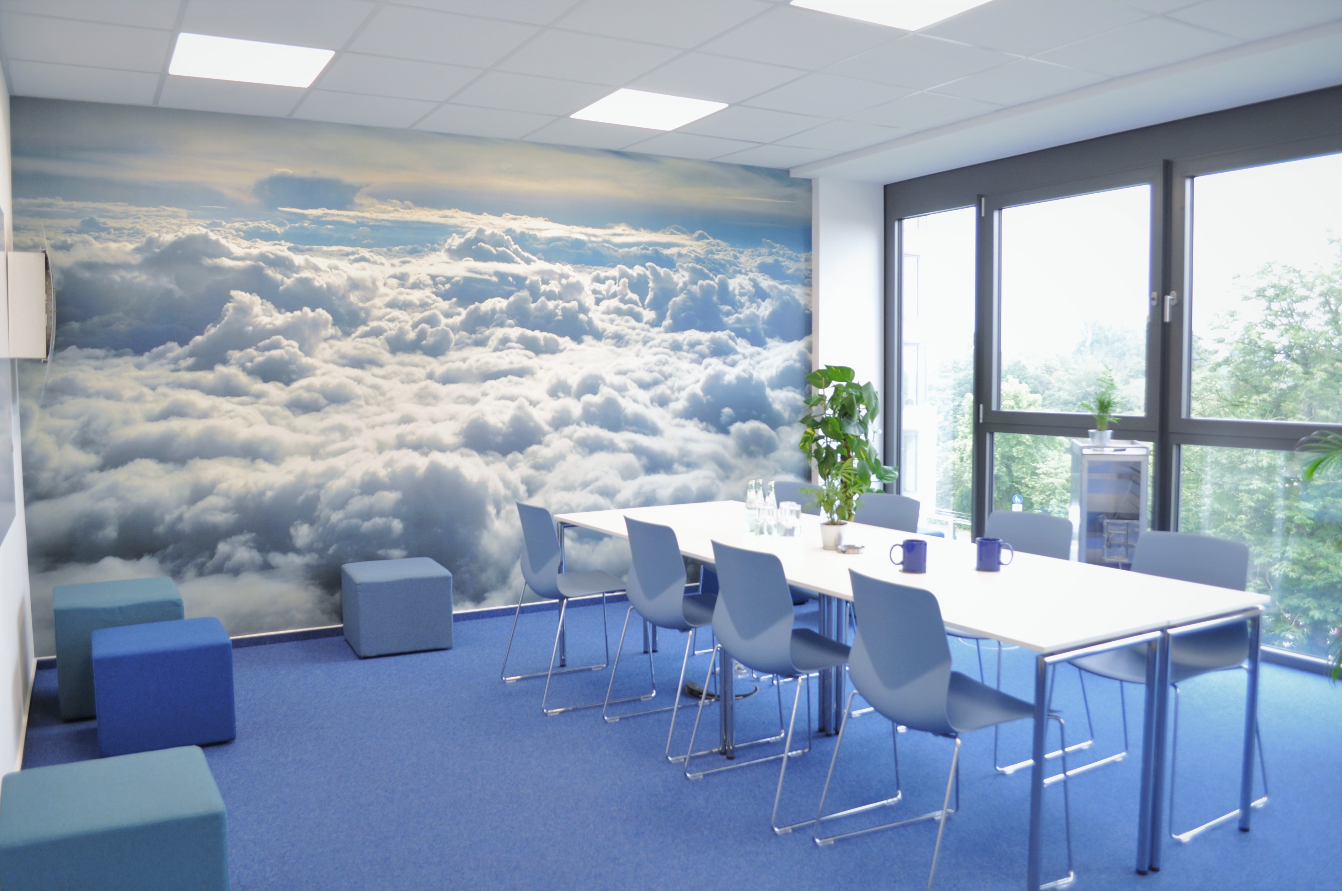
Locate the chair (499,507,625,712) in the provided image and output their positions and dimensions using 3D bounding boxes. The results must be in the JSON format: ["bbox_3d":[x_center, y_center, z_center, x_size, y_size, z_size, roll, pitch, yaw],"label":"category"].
[{"bbox_3d":[-0.404,0.670,4.416,0.542,0.837,0.492,-2,5,-24],"label":"chair"}]

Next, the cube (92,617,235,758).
[{"bbox_3d":[-2.007,0.942,3.976,0.466,0.384,0.449,-3,5,-30],"label":"cube"}]

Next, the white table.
[{"bbox_3d":[0.622,0.757,3.932,1.068,0.730,2.750,-3,5,-33],"label":"white table"}]

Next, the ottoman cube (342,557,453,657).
[{"bbox_3d":[-1.419,0.838,5.212,0.463,0.389,0.474,-3,5,-27],"label":"ottoman cube"}]

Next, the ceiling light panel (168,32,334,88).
[{"bbox_3d":[-1.719,-1.586,4.101,0.610,0.040,0.610,-3,5,-29],"label":"ceiling light panel"}]

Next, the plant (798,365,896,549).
[{"bbox_3d":[0.685,0.034,3.922,0.374,0.714,0.374,1,5,10],"label":"plant"}]

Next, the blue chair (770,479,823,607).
[{"bbox_3d":[0.458,0.629,4.873,0.542,0.837,0.492,-3,5,-29],"label":"blue chair"}]

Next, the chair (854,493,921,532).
[{"bbox_3d":[0.795,0.666,4.391,0.542,0.837,0.492,-3,5,-29],"label":"chair"}]

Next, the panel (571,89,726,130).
[{"bbox_3d":[-0.106,-1.666,4.998,0.610,0.040,0.610,-3,5,-29],"label":"panel"}]

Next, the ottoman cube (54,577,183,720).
[{"bbox_3d":[-2.414,0.870,4.407,0.473,0.463,0.489,-3,5,-32],"label":"ottoman cube"}]

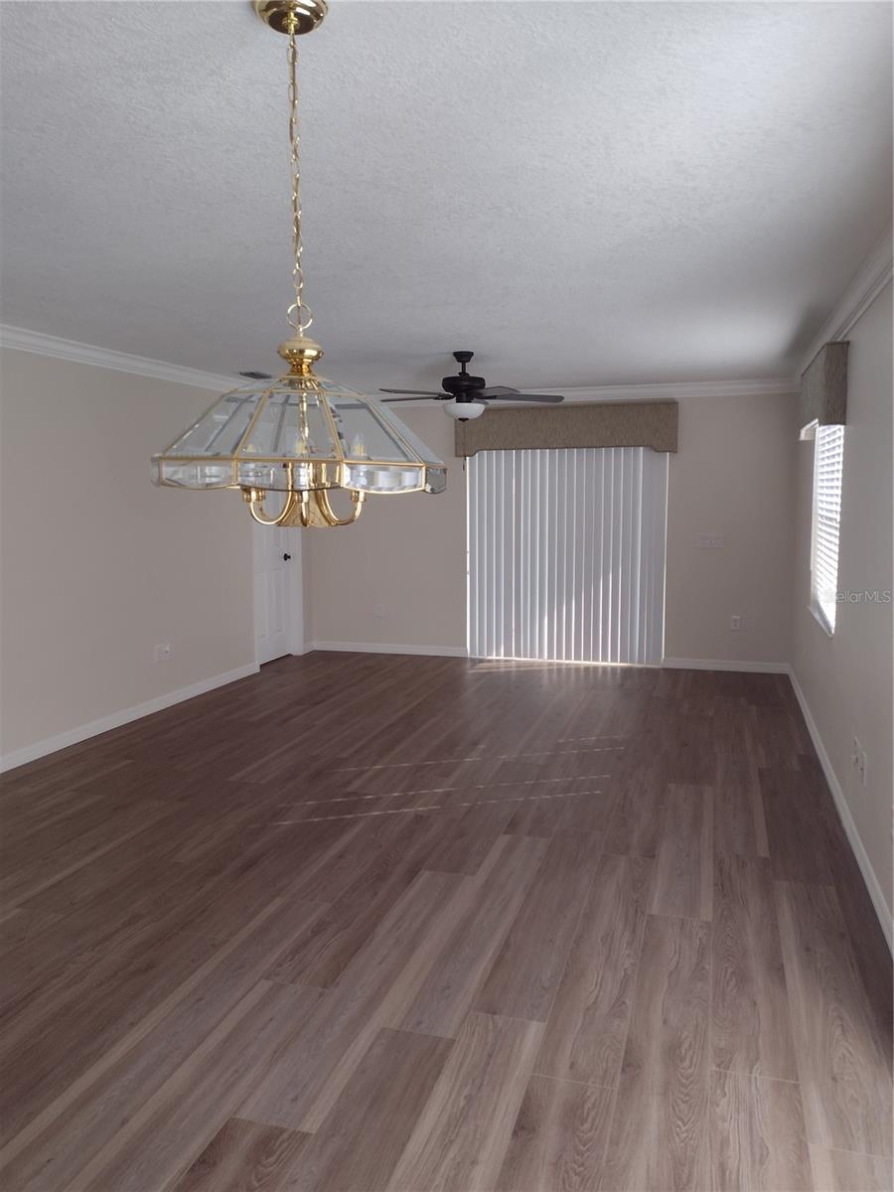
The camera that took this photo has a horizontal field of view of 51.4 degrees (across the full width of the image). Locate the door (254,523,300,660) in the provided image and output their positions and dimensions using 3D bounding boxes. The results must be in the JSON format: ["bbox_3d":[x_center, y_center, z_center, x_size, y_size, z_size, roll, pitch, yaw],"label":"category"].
[{"bbox_3d":[-1.576,-0.407,8.373,0.050,2.040,0.790,2,7,16],"label":"door"}]

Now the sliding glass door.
[{"bbox_3d":[1.041,-0.390,8.239,1.760,1.980,0.090,2,7,16],"label":"sliding glass door"}]

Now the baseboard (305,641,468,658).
[{"bbox_3d":[-0.557,0.517,8.870,1.581,0.085,0.018,2,7,16],"label":"baseboard"}]

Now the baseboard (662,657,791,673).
[{"bbox_3d":[2.392,0.603,8.014,1.036,0.085,0.018,2,7,16],"label":"baseboard"}]

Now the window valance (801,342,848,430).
[{"bbox_3d":[2.179,-1.148,5.405,0.107,0.415,1.520,2,7,16],"label":"window valance"}]

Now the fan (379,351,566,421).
[{"bbox_3d":[0.107,-1.365,6.103,1.320,0.436,1.320,2,7,16],"label":"fan"}]

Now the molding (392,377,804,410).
[{"bbox_3d":[0.768,-1.770,8.184,4.380,0.106,0.086,2,7,16],"label":"molding"}]

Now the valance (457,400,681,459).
[{"bbox_3d":[1.024,-1.440,8.131,1.944,0.415,0.116,2,7,16],"label":"valance"}]

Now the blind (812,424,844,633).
[{"bbox_3d":[2.280,-0.489,5.503,0.055,1.220,1.330,2,7,16],"label":"blind"}]

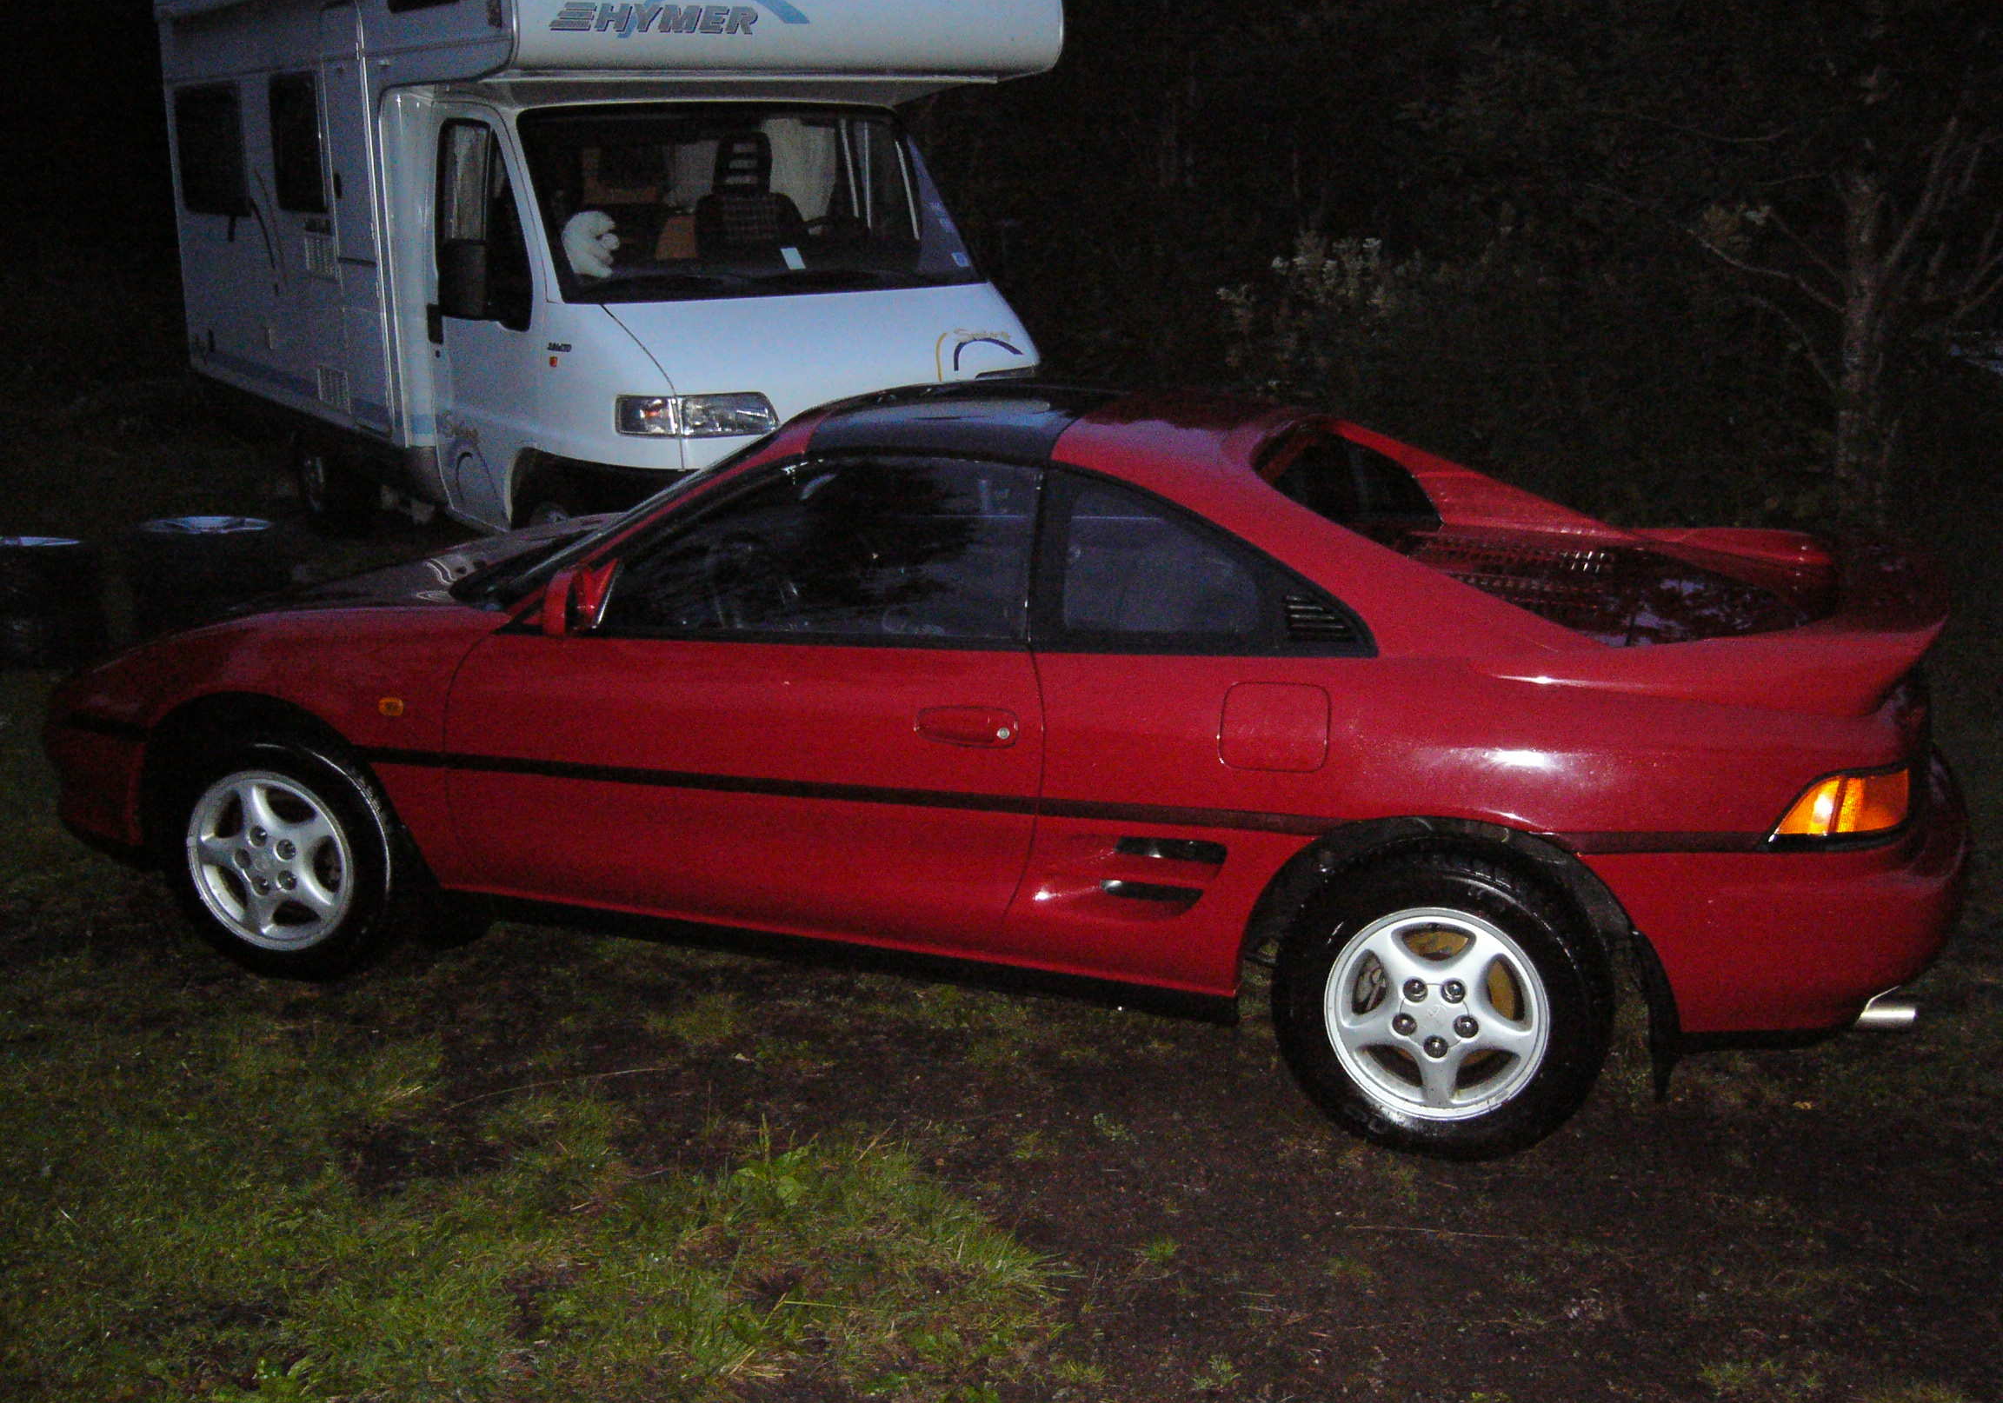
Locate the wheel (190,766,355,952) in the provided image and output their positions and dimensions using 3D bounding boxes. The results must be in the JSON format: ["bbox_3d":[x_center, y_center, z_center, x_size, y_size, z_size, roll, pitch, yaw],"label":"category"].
[{"bbox_3d":[-1.509,0.316,4.303,0.388,0.388,0.160,4,14,13],"label":"wheel"}]

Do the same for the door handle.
[{"bbox_3d":[-0.058,0.046,3.662,0.200,0.078,0.045,5,14,18],"label":"door handle"}]

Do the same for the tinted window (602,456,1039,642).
[{"bbox_3d":[-0.330,-0.274,3.826,0.855,0.385,0.080,5,-6,18],"label":"tinted window"}]

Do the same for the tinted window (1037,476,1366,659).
[{"bbox_3d":[0.356,-0.228,3.603,0.625,0.343,0.080,5,-6,18],"label":"tinted window"}]

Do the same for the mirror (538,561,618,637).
[{"bbox_3d":[-0.801,-0.194,3.834,0.118,0.138,0.180,5,14,18],"label":"mirror"}]

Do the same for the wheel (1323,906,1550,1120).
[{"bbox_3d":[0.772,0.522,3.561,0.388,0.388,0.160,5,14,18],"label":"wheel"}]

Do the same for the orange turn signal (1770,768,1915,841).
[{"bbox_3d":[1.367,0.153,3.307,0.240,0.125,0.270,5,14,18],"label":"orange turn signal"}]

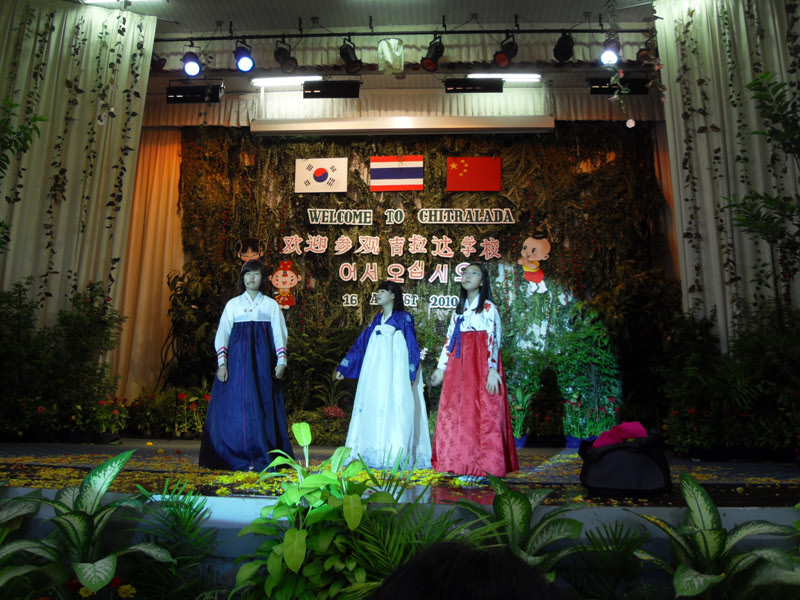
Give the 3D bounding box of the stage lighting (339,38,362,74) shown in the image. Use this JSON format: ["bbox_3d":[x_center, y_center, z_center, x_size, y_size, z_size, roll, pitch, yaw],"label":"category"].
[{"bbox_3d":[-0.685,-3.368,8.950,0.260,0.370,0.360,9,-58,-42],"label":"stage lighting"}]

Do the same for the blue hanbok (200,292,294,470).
[{"bbox_3d":[-1.195,0.598,5.030,0.720,1.365,0.620,2,-9,-8],"label":"blue hanbok"}]

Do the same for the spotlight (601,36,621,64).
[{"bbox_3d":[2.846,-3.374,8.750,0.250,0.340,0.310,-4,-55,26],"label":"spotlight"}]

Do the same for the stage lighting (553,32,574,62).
[{"bbox_3d":[2.476,-3.824,9.800,0.290,0.430,0.320,-4,-49,27],"label":"stage lighting"}]

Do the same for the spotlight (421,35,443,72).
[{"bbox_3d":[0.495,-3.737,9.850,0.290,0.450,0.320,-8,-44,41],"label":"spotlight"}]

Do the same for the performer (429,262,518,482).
[{"bbox_3d":[0.559,0.502,4.800,0.620,1.580,0.580,-4,-10,24],"label":"performer"}]

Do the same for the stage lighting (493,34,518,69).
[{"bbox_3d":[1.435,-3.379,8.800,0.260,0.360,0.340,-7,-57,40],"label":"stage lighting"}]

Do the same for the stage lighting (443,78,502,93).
[{"bbox_3d":[1.130,-3.298,9.950,0.870,0.180,0.200,0,-10,3],"label":"stage lighting"}]

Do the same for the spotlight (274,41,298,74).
[{"bbox_3d":[-1.745,-3.729,9.950,0.290,0.430,0.320,9,-53,-38],"label":"spotlight"}]

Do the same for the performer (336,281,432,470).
[{"bbox_3d":[-0.112,0.632,5.350,0.720,1.550,0.620,-5,-12,28],"label":"performer"}]

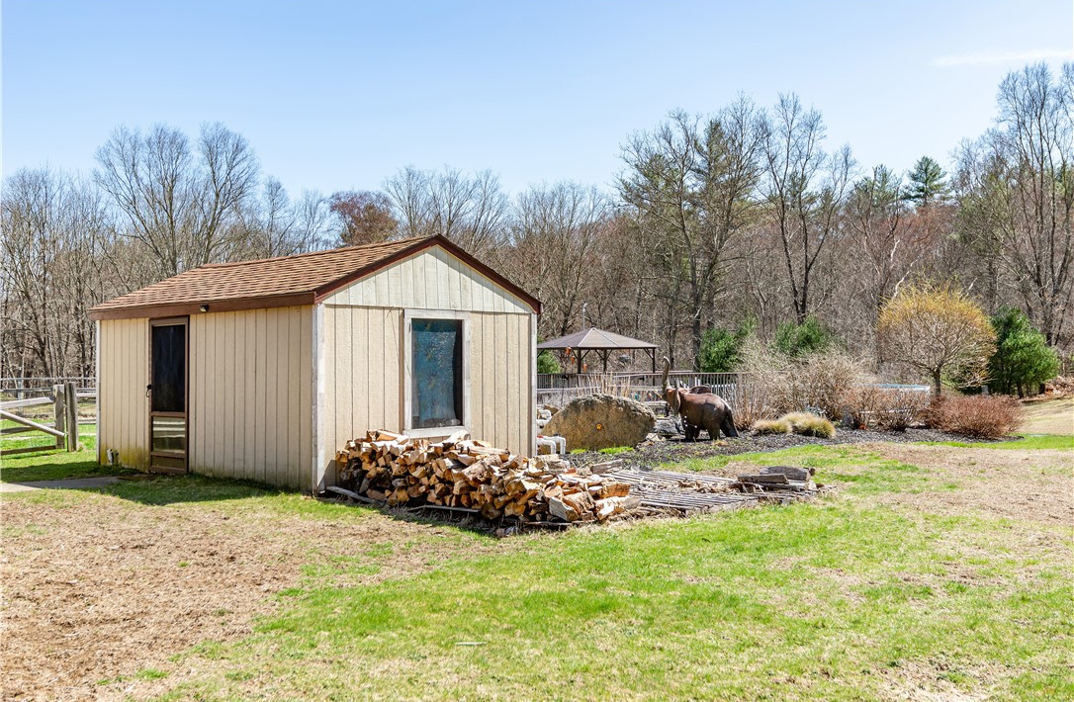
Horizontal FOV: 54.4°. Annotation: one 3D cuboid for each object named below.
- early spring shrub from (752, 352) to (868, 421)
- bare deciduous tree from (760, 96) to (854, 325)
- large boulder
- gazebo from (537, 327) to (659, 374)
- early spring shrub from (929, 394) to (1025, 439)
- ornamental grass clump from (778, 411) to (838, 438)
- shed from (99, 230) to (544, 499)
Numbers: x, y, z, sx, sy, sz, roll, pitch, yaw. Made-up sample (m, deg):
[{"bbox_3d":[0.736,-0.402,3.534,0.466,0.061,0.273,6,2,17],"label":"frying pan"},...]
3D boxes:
[{"bbox_3d":[5.558,0.746,21.300,2.450,1.500,2.100,0,-1,15],"label":"early spring shrub"},{"bbox_3d":[14.507,-6.070,56.000,4.900,15.737,4.700,0,-1,15],"label":"bare deciduous tree"},{"bbox_3d":[0.888,1.036,15.750,1.760,0.880,0.950,0,-1,3],"label":"large boulder"},{"bbox_3d":[2.015,0.513,37.000,3.400,2.709,3.400,0,-1,-28],"label":"gazebo"},{"bbox_3d":[7.477,1.068,17.800,1.600,0.760,1.350,-1,-1,23],"label":"early spring shrub"},{"bbox_3d":[4.550,1.220,17.500,0.950,0.420,0.850,0,0,0],"label":"ornamental grass clump"},{"bbox_3d":[-2.963,0.104,13.345,5.166,2.759,3.303,-1,-1,43],"label":"shed"}]

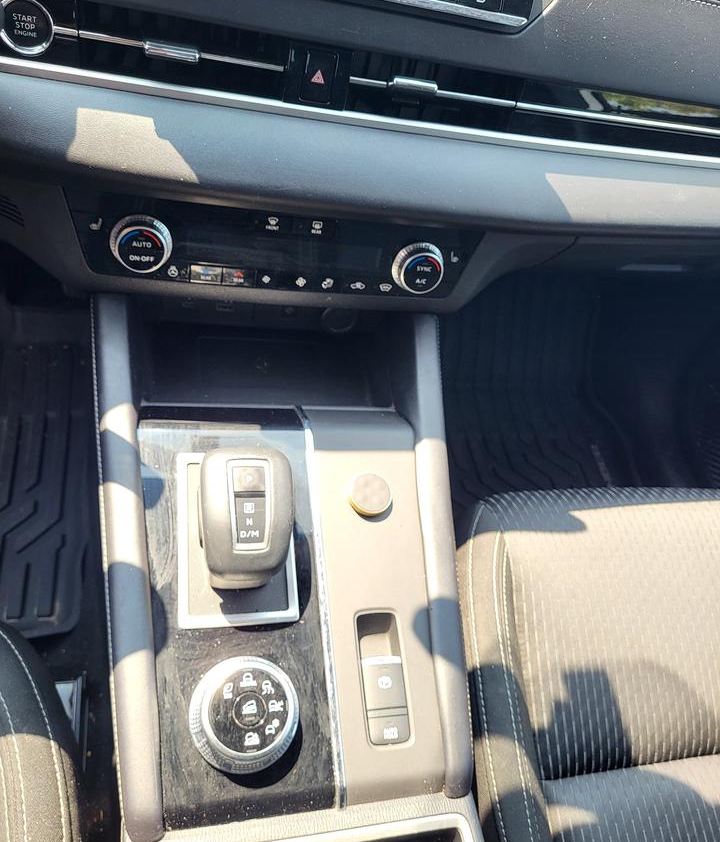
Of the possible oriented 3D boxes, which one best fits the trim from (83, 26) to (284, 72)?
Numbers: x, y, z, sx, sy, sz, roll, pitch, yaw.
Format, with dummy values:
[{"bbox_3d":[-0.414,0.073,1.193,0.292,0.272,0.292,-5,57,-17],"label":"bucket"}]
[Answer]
[{"bbox_3d":[-0.116,-0.245,0.478,0.133,0.011,0.014,1,35,-17],"label":"trim"}]

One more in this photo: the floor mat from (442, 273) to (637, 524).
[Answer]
[{"bbox_3d":[0.211,-0.007,1.049,0.480,0.120,0.660,1,67,-17],"label":"floor mat"}]

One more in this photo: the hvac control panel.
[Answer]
[{"bbox_3d":[-0.056,-0.135,0.568,0.325,0.074,0.036,1,29,-17],"label":"hvac control panel"}]

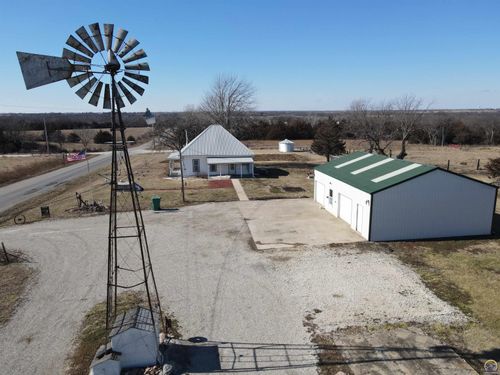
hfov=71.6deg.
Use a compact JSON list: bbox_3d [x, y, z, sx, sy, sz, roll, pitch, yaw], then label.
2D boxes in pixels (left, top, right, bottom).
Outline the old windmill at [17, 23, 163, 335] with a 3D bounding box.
[{"bbox_3d":[-5.204,0.516,12.167,3.900,11.950,2.000,-3,12,-10],"label":"old windmill"}]

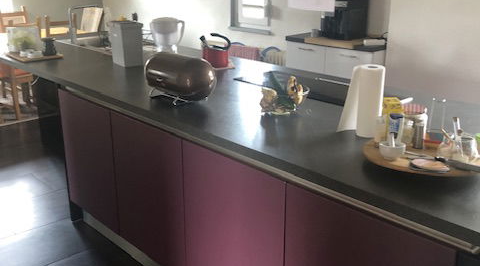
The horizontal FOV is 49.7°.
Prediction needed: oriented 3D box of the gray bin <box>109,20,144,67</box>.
[{"bbox_3d":[-0.723,-0.578,3.333,0.145,0.272,0.205,-12,22,-34],"label":"gray bin"}]

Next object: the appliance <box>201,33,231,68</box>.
[{"bbox_3d":[-0.145,-0.507,3.164,0.205,0.195,0.167,9,20,26],"label":"appliance"}]

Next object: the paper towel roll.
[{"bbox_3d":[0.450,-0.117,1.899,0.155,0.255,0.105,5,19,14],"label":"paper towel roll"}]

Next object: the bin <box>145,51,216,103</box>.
[{"bbox_3d":[-0.280,-0.260,2.417,0.200,0.207,0.375,-16,24,-39],"label":"bin"}]

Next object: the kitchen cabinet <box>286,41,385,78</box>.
[{"bbox_3d":[0.976,-0.408,4.844,0.580,0.860,0.931,-16,24,-39],"label":"kitchen cabinet"}]

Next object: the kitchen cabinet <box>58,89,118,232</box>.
[{"bbox_3d":[-0.638,0.093,3.072,0.560,0.700,0.600,-16,24,-39],"label":"kitchen cabinet"}]

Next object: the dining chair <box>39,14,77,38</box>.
[{"bbox_3d":[-2.253,-0.977,6.444,0.425,0.980,0.460,-16,24,-39],"label":"dining chair"}]

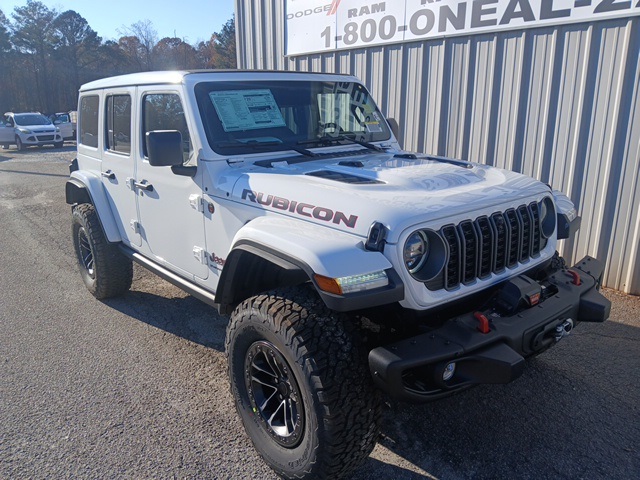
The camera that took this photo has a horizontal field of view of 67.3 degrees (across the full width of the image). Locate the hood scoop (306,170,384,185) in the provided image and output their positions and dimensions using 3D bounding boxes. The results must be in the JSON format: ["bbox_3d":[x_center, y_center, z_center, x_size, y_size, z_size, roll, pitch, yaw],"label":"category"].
[{"bbox_3d":[0.117,-0.306,2.381,0.190,0.050,0.480,-13,19,-38],"label":"hood scoop"}]

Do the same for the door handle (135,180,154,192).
[{"bbox_3d":[-1.230,-0.367,3.386,0.070,0.060,0.220,-13,19,-38],"label":"door handle"}]

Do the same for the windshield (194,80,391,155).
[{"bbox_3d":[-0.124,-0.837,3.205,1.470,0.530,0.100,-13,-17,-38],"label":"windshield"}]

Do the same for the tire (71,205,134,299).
[{"bbox_3d":[-2.007,0.085,4.494,0.320,0.870,0.870,-13,19,-38],"label":"tire"}]

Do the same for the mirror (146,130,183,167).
[{"bbox_3d":[-0.853,-0.501,2.643,0.195,0.195,0.110,-13,19,-38],"label":"mirror"}]

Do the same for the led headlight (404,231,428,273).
[{"bbox_3d":[0.392,0.055,1.998,0.195,0.195,0.110,-13,19,-38],"label":"led headlight"}]

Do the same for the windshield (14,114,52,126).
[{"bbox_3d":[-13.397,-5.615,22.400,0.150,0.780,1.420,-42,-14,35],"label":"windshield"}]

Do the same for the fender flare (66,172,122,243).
[{"bbox_3d":[-2.070,-0.349,4.360,0.180,0.510,1.070,-13,19,-38],"label":"fender flare"}]

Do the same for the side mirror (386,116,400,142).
[{"bbox_3d":[0.623,-0.864,3.832,0.200,0.200,0.110,-13,19,-38],"label":"side mirror"}]

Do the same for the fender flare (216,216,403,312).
[{"bbox_3d":[-0.118,0.183,2.131,0.300,0.440,1.080,-13,19,-38],"label":"fender flare"}]

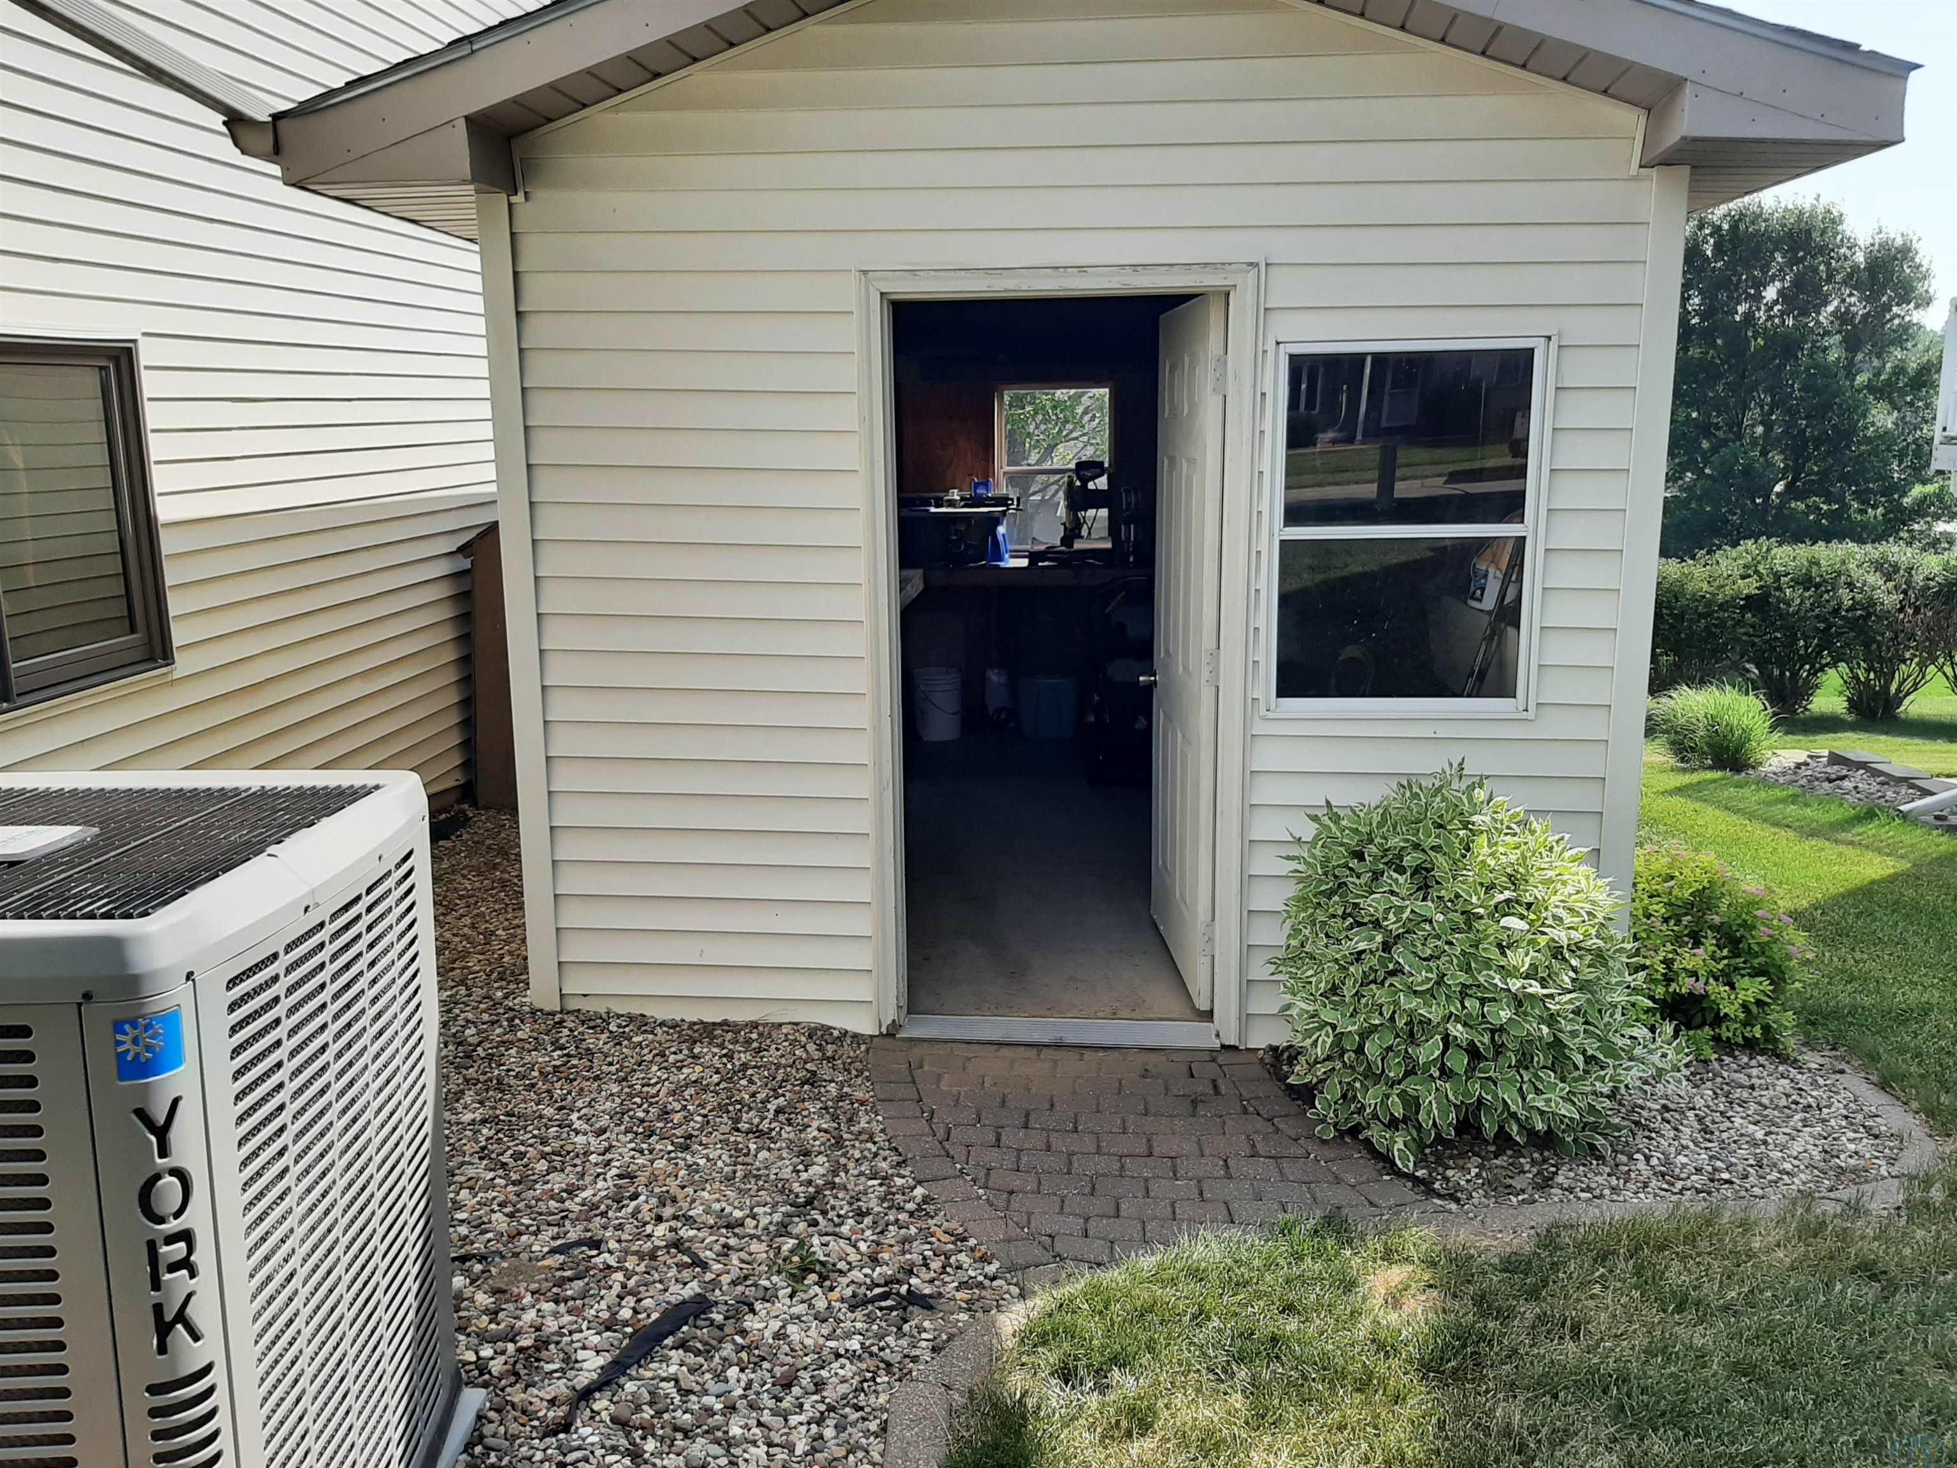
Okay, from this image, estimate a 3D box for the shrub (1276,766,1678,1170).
[{"bbox_3d":[1.215,0.544,3.639,0.950,0.900,0.840,1,11,5],"label":"shrub"}]

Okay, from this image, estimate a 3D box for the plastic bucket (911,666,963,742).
[{"bbox_3d":[-0.232,-0.163,8.270,0.300,0.370,0.300,0,11,0],"label":"plastic bucket"}]

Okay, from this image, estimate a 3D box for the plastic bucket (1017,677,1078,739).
[{"bbox_3d":[0.392,-0.170,8.380,0.345,0.340,0.330,1,11,5],"label":"plastic bucket"}]

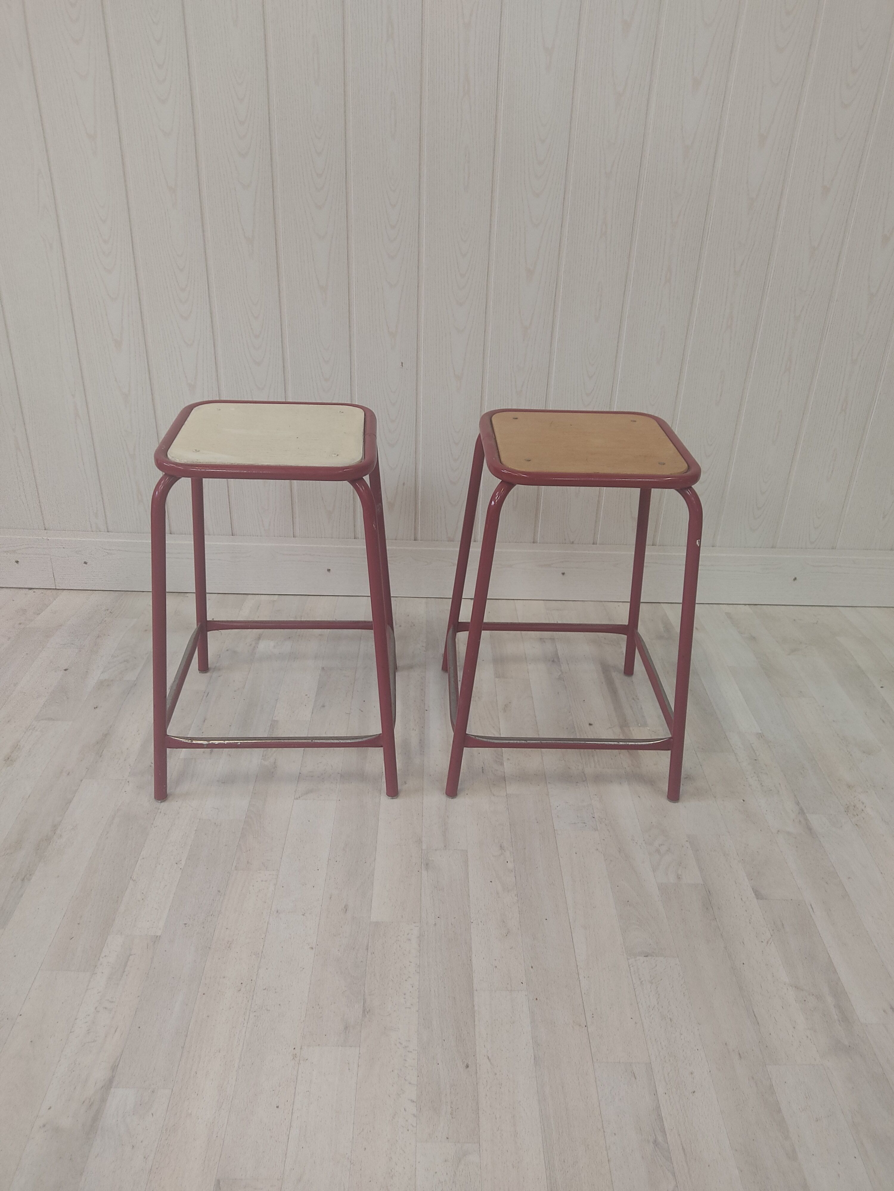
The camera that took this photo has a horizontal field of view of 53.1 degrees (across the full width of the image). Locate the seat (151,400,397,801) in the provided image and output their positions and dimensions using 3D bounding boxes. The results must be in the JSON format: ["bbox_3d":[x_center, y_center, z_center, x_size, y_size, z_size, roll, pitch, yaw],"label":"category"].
[{"bbox_3d":[-0.286,-0.005,1.554,0.406,0.582,0.406,0,29,-4],"label":"seat"}]

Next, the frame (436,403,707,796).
[{"bbox_3d":[0.210,0.002,1.584,0.406,0.582,0.406,1,29,-3],"label":"frame"}]

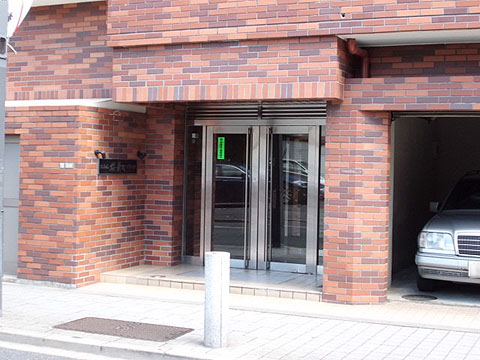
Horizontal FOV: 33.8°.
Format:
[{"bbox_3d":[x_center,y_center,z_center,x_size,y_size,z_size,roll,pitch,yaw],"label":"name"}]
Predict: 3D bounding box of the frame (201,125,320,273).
[{"bbox_3d":[0.239,0.214,10.350,1.650,1.930,0.120,2,2,24],"label":"frame"}]

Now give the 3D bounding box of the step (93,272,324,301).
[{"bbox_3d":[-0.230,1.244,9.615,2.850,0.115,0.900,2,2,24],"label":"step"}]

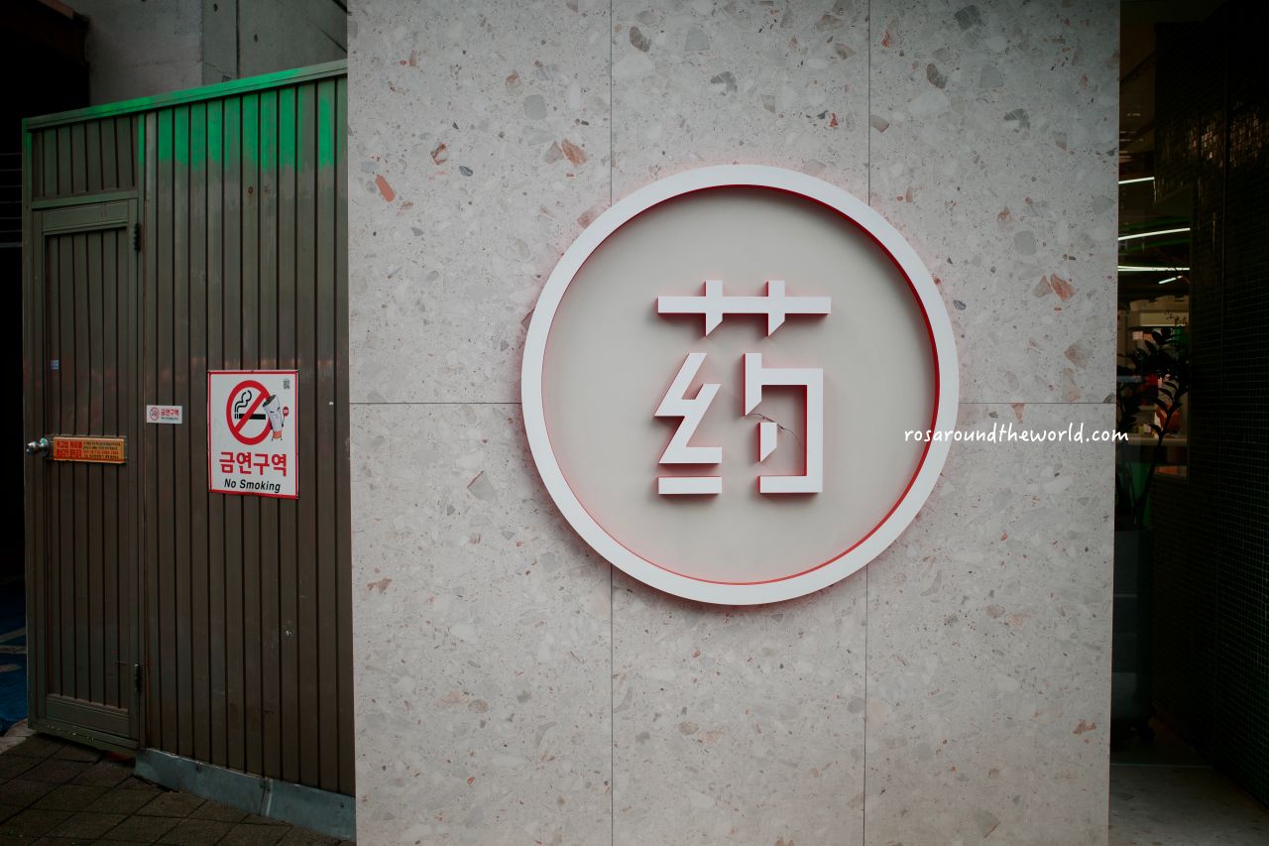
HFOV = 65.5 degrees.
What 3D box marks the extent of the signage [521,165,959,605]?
[{"bbox_3d":[0.245,-0.088,2.272,1.000,1.000,0.060,0,2,-3],"label":"signage"}]

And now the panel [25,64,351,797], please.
[{"bbox_3d":[-1.552,0.025,3.402,1.687,2.301,0.060,1,2,26],"label":"panel"}]

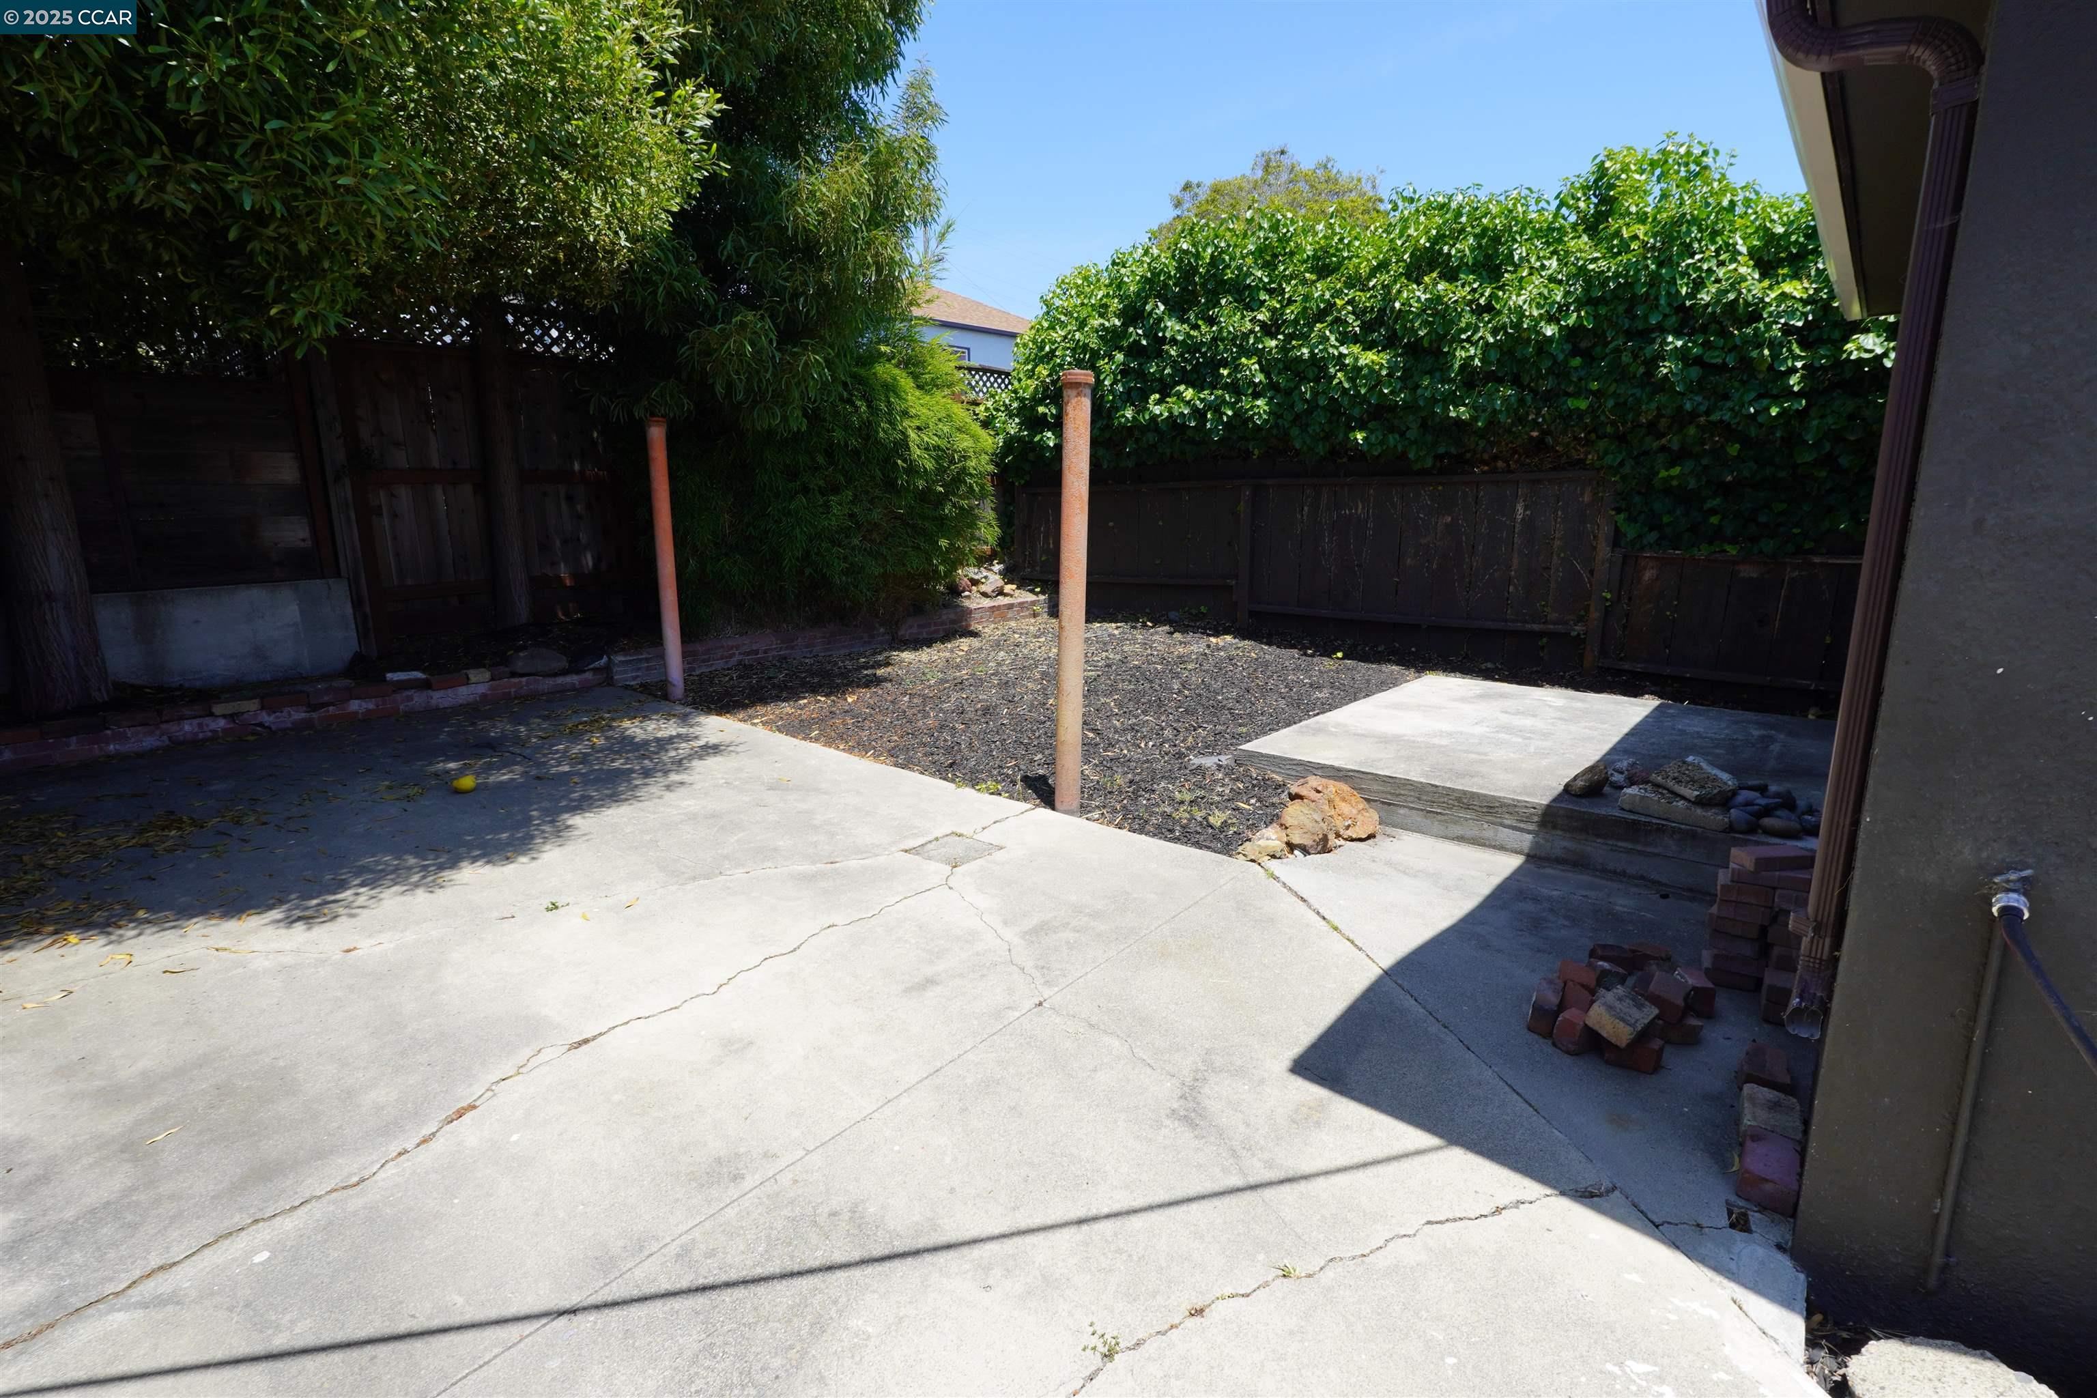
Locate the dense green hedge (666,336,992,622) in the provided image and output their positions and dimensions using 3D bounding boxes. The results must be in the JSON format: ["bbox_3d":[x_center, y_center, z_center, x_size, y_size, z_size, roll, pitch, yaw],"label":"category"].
[{"bbox_3d":[-2.139,-2.150,9.041,1.750,2.647,2.850,9,15,41],"label":"dense green hedge"}]

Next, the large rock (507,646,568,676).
[{"bbox_3d":[-3.664,-0.270,6.680,0.260,0.190,0.370,9,15,41],"label":"large rock"}]

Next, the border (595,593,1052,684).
[{"bbox_3d":[-1.734,-0.620,8.641,0.240,0.260,4.700,9,15,41],"label":"border"}]

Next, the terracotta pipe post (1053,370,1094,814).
[{"bbox_3d":[0.112,-0.442,4.210,0.132,1.974,0.132,1,11,0],"label":"terracotta pipe post"}]

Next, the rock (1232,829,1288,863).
[{"bbox_3d":[0.904,0.632,3.970,0.230,0.120,0.170,9,15,41],"label":"rock"}]

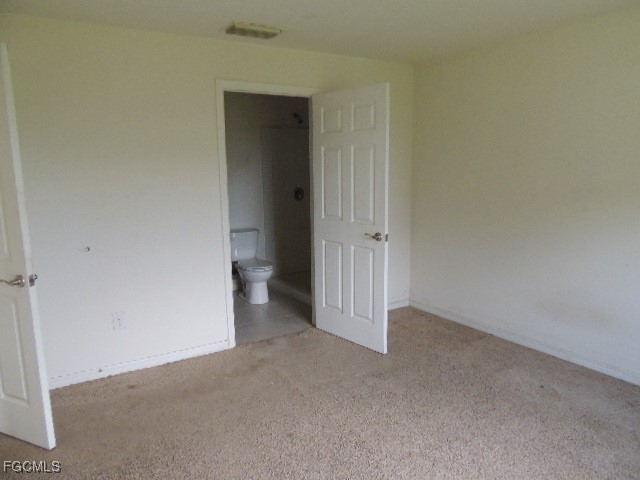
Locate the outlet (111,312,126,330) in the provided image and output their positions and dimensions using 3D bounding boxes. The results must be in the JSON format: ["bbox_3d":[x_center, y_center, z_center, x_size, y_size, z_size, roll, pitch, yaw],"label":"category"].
[{"bbox_3d":[-1.446,0.588,3.202,0.075,0.120,0.012,-7,11,-30],"label":"outlet"}]

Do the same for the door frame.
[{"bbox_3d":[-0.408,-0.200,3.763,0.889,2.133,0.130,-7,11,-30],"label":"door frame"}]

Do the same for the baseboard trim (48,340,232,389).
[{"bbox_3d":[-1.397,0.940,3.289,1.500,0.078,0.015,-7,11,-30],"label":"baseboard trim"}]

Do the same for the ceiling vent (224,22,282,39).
[{"bbox_3d":[-0.451,-1.435,3.063,0.350,0.030,0.195,-7,11,-30],"label":"ceiling vent"}]

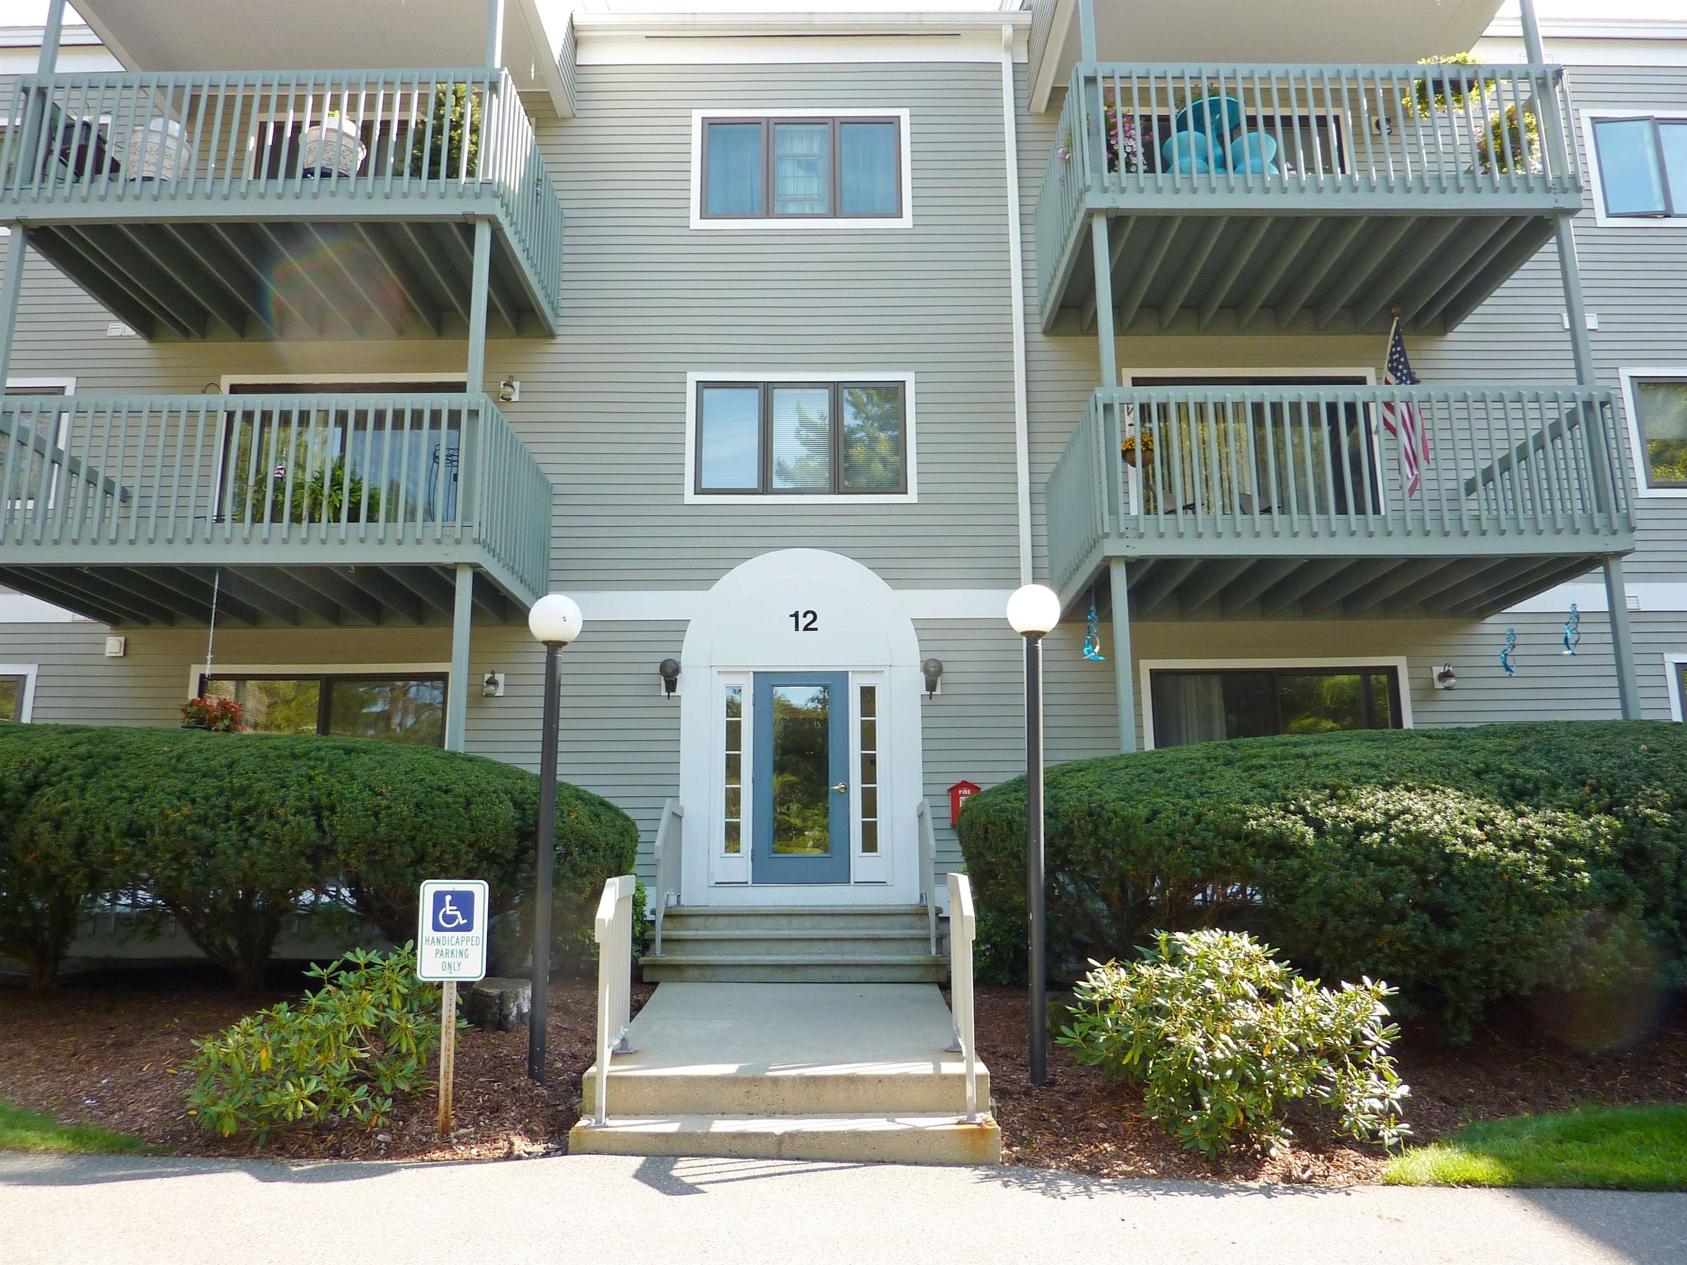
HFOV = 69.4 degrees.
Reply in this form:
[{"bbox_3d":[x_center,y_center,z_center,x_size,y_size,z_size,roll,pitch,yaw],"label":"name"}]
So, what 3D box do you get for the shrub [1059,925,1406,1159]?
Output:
[{"bbox_3d":[1.779,1.873,5.788,1.540,0.890,1.300,0,-12,0],"label":"shrub"}]

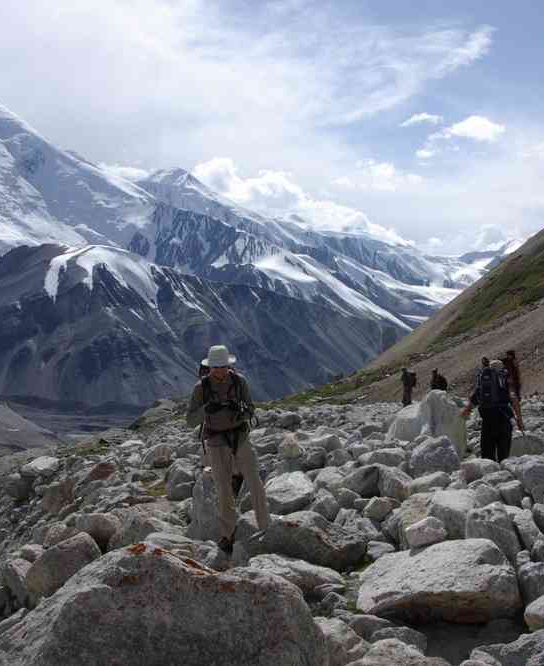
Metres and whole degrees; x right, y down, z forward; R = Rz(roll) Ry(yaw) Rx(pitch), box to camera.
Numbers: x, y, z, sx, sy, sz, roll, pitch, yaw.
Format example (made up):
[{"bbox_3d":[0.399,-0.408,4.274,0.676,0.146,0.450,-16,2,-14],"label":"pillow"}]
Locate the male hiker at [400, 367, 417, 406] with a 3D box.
[{"bbox_3d":[6.294,2.495,42.000,0.620,1.750,0.550,0,-1,16],"label":"male hiker"}]

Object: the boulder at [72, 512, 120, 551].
[{"bbox_3d":[-1.662,1.930,8.800,0.460,0.397,0.391,0,-1,0],"label":"boulder"}]

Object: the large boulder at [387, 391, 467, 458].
[{"bbox_3d":[2.501,1.511,14.800,1.252,1.160,0.939,0,-1,0],"label":"large boulder"}]

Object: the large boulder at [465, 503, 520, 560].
[{"bbox_3d":[2.019,1.826,8.400,0.540,0.560,0.560,0,-1,0],"label":"large boulder"}]

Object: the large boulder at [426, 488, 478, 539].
[{"bbox_3d":[1.777,1.797,9.100,0.529,0.490,0.476,0,-1,0],"label":"large boulder"}]

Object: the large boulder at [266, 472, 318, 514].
[{"bbox_3d":[0.222,1.912,11.000,0.630,0.530,0.620,0,-1,0],"label":"large boulder"}]

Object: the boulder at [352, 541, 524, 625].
[{"bbox_3d":[1.182,1.755,6.550,1.159,0.508,0.835,0,-1,0],"label":"boulder"}]

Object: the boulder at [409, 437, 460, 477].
[{"bbox_3d":[2.289,1.741,12.900,0.692,0.560,0.554,0,-1,0],"label":"boulder"}]

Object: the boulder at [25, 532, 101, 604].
[{"bbox_3d":[-1.673,1.907,7.400,0.620,0.560,0.580,0,-1,0],"label":"boulder"}]

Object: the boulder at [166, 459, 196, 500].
[{"bbox_3d":[-1.161,1.900,11.900,0.460,0.540,0.500,0,-1,0],"label":"boulder"}]

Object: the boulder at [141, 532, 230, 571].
[{"bbox_3d":[-0.745,1.898,7.900,0.760,0.380,0.600,0,-1,0],"label":"boulder"}]

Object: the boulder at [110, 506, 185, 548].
[{"bbox_3d":[-1.225,1.929,9.100,0.760,0.450,0.620,0,-1,0],"label":"boulder"}]

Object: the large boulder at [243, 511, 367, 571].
[{"bbox_3d":[0.294,1.886,8.300,1.120,0.550,0.800,0,-1,0],"label":"large boulder"}]

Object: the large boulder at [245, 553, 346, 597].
[{"bbox_3d":[0.168,1.907,7.200,0.812,0.286,0.528,0,-1,0],"label":"large boulder"}]

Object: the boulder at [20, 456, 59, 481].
[{"bbox_3d":[-3.419,2.000,13.500,0.558,0.352,0.418,0,-1,0],"label":"boulder"}]

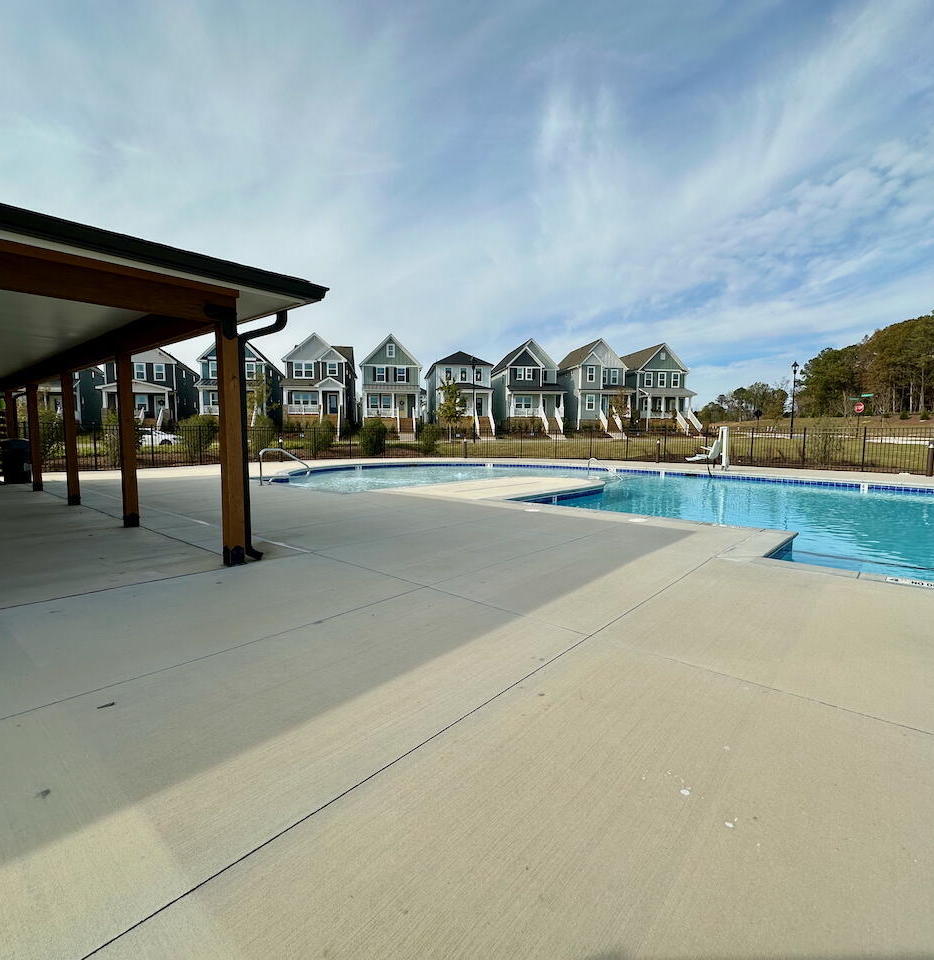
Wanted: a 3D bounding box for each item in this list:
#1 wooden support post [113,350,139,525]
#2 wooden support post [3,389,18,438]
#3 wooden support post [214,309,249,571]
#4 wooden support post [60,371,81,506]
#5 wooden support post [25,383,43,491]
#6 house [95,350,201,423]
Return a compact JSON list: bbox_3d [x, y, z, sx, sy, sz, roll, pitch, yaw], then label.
[{"bbox_3d":[-4.459,-0.522,6.798,0.140,2.284,0.140,5,6,41],"label":"wooden support post"},{"bbox_3d":[-11.251,-1.071,12.766,0.140,2.284,0.140,5,6,41],"label":"wooden support post"},{"bbox_3d":[-2.195,-0.339,4.809,0.140,2.284,0.140,5,6,41],"label":"wooden support post"},{"bbox_3d":[-6.723,-0.705,8.787,0.140,2.284,0.140,5,6,41],"label":"wooden support post"},{"bbox_3d":[-8.987,-0.888,10.777,0.140,2.284,0.140,5,6,41],"label":"wooden support post"},{"bbox_3d":[-33.410,-10.131,55.248,6.266,9.085,14.500,-1,5,-17],"label":"house"}]

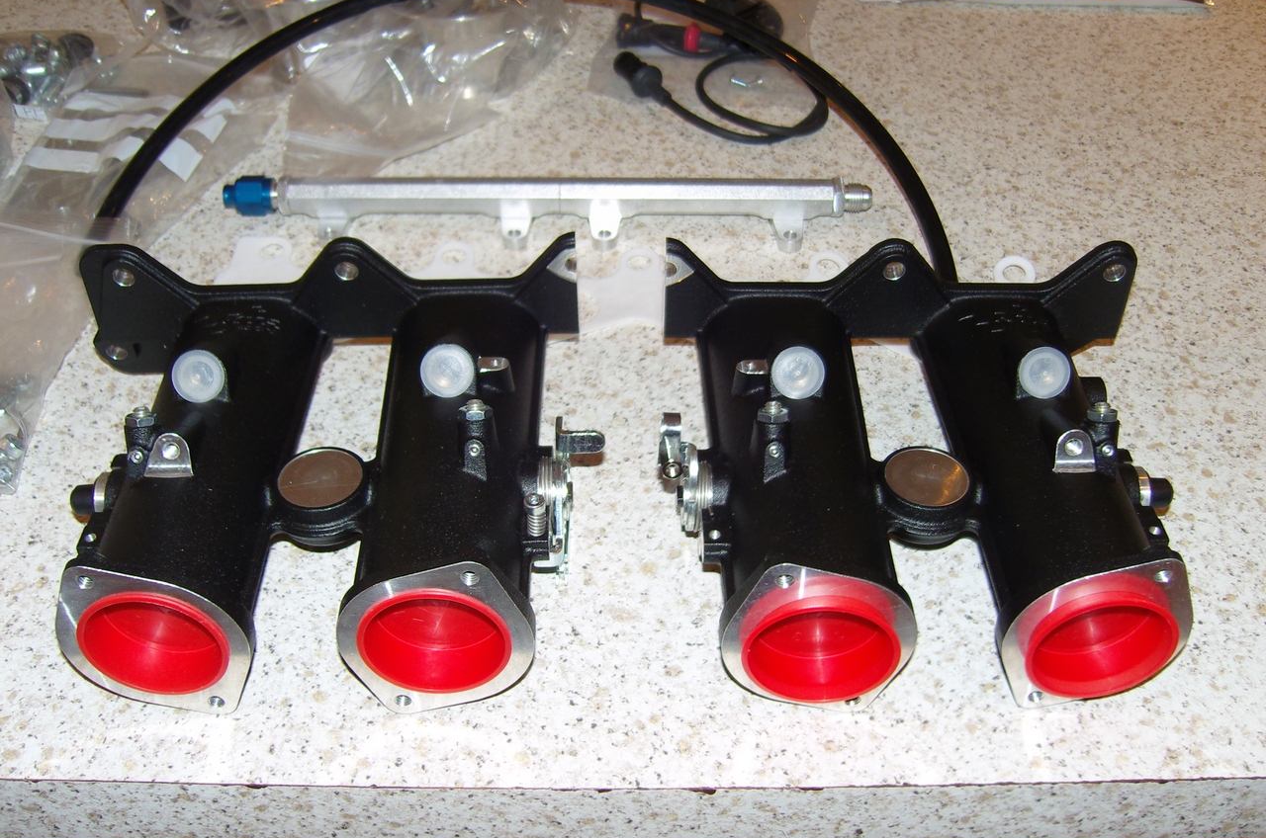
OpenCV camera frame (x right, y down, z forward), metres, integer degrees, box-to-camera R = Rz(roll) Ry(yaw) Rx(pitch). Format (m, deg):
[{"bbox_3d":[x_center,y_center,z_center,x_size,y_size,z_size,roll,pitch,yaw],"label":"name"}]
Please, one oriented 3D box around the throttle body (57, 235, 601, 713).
[{"bbox_3d":[-0.115,0.007,0.453,0.208,0.069,0.181,-1,42,-1],"label":"throttle body"}]

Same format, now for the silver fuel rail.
[{"bbox_3d":[-0.043,-0.105,0.612,0.316,0.022,0.042,1,42,1],"label":"silver fuel rail"}]

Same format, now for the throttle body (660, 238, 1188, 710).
[{"bbox_3d":[0.106,0.007,0.453,0.194,0.069,0.181,0,42,0],"label":"throttle body"}]

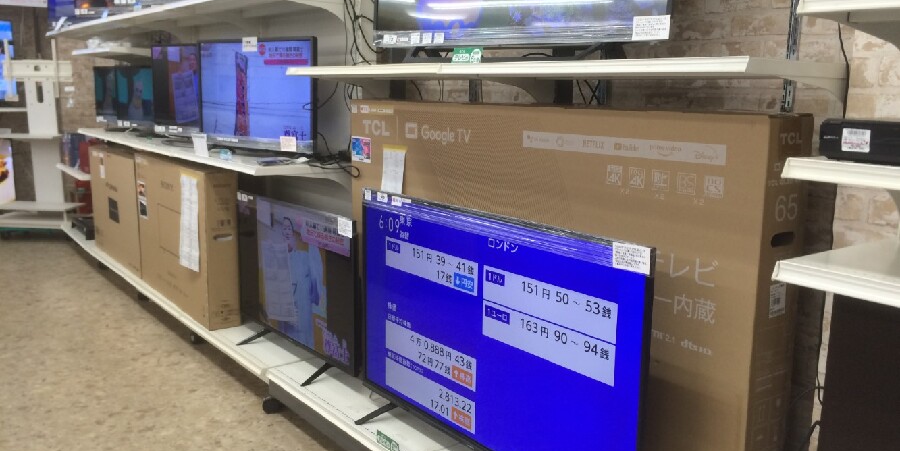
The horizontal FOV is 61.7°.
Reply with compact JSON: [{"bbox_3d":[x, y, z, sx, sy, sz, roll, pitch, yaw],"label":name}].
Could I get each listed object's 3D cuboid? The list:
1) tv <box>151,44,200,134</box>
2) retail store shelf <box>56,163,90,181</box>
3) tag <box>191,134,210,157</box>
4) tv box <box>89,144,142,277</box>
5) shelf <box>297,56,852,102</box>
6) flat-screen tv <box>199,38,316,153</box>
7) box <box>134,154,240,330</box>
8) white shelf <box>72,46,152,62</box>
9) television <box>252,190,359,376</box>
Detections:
[{"bbox_3d":[-1.399,-0.701,3.898,0.085,0.425,0.710,-7,13,-38],"label":"tv"},{"bbox_3d":[-2.425,-0.387,5.274,0.440,0.035,0.890,-7,13,-37],"label":"retail store shelf"},{"bbox_3d":[-1.046,-0.340,3.176,0.080,0.105,0.030,7,12,30],"label":"tag"},{"bbox_3d":[-1.934,-0.112,4.497,0.137,0.645,1.070,-7,13,-36],"label":"tv box"},{"bbox_3d":[0.118,-0.408,2.129,0.390,0.085,1.785,-7,13,-38],"label":"shelf"},{"bbox_3d":[-0.762,-0.527,3.047,0.727,0.430,0.085,9,13,38],"label":"flat-screen tv"},{"bbox_3d":[-1.294,0.032,3.647,0.137,0.681,1.030,-7,13,-36],"label":"box"},{"bbox_3d":[-2.337,-1.178,5.194,0.270,0.050,0.890,-7,13,-38],"label":"white shelf"},{"bbox_3d":[-0.574,0.174,2.846,0.085,0.530,0.920,-7,13,-38],"label":"television"}]

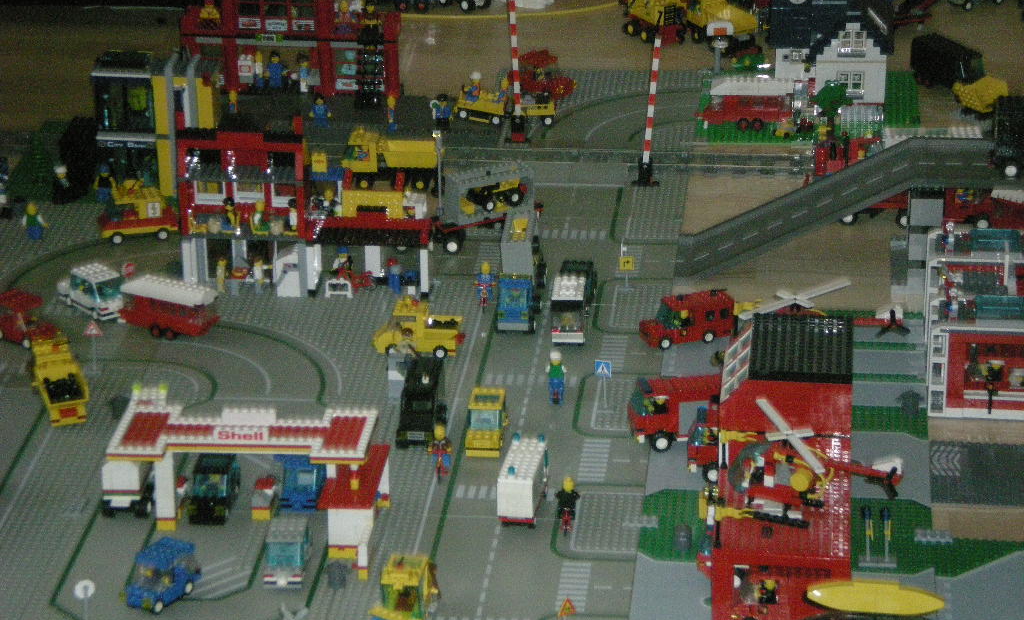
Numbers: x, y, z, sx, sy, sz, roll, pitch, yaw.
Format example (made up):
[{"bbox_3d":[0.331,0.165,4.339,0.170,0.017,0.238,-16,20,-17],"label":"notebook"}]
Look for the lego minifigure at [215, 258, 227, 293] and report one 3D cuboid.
[{"bbox_3d":[-0.308,-0.037,3.574,0.014,0.041,0.022,4,23,10],"label":"lego minifigure"}]

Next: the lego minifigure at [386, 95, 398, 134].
[{"bbox_3d":[-0.142,-0.233,4.004,0.014,0.041,0.025,-3,22,-6],"label":"lego minifigure"}]

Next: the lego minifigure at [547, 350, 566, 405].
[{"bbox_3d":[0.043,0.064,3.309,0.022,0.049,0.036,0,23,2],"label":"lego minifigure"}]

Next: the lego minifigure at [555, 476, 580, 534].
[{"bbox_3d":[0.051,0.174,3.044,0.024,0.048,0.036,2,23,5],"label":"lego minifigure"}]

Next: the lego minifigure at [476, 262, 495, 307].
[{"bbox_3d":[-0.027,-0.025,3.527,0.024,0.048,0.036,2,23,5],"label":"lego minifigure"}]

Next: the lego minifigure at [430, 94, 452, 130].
[{"bbox_3d":[-0.082,-0.232,3.978,0.027,0.042,0.016,4,22,10],"label":"lego minifigure"}]

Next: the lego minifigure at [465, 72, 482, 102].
[{"bbox_3d":[-0.046,-0.265,4.002,0.023,0.032,0.021,8,23,19],"label":"lego minifigure"}]

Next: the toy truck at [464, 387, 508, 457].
[{"bbox_3d":[-0.024,0.105,3.215,0.033,0.046,0.093,2,23,5],"label":"toy truck"}]

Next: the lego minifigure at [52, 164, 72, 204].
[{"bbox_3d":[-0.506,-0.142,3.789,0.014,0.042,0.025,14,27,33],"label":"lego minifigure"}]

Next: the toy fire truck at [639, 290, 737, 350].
[{"bbox_3d":[0.180,0.008,3.444,0.094,0.047,0.035,-8,24,-16],"label":"toy fire truck"}]

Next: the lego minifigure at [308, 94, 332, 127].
[{"bbox_3d":[-0.231,-0.240,4.060,0.025,0.041,0.014,-3,23,-7],"label":"lego minifigure"}]

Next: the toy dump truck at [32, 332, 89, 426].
[{"bbox_3d":[-0.444,0.069,3.310,0.041,0.048,0.135,-7,23,-14],"label":"toy dump truck"}]

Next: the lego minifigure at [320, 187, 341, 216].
[{"bbox_3d":[-0.192,-0.112,3.567,0.024,0.041,0.015,18,29,37],"label":"lego minifigure"}]

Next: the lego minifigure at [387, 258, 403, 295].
[{"bbox_3d":[-0.121,-0.037,3.503,0.016,0.039,0.020,15,27,33],"label":"lego minifigure"}]

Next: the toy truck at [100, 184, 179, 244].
[{"bbox_3d":[-0.405,-0.105,3.650,0.086,0.057,0.036,-7,23,-16],"label":"toy truck"}]

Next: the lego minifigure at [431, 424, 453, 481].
[{"bbox_3d":[-0.064,0.130,3.083,0.023,0.046,0.038,2,22,5],"label":"lego minifigure"}]

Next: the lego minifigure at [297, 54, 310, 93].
[{"bbox_3d":[-0.253,-0.287,4.115,0.016,0.041,0.021,18,28,37],"label":"lego minifigure"}]

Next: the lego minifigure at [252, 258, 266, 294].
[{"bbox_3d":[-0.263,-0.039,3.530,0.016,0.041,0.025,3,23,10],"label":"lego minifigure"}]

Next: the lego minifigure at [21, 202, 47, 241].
[{"bbox_3d":[-0.517,-0.097,3.653,0.027,0.040,0.016,-10,24,-23],"label":"lego minifigure"}]

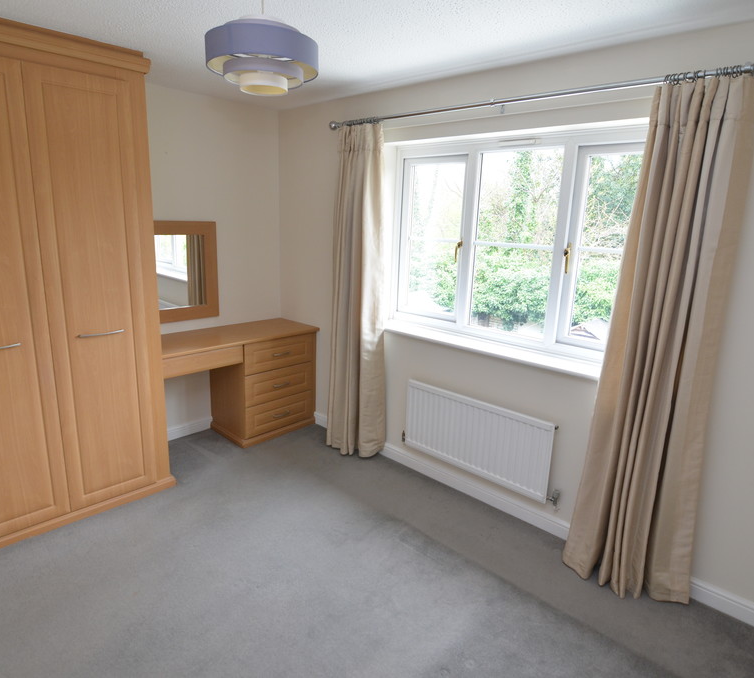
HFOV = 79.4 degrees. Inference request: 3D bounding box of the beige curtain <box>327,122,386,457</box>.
[{"bbox_3d":[-0.156,-0.264,3.119,0.463,2.229,0.188,14,17,39],"label":"beige curtain"}]

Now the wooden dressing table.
[{"bbox_3d":[-1.079,0.356,3.374,0.479,0.809,1.272,14,17,39],"label":"wooden dressing table"}]

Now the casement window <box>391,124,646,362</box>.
[{"bbox_3d":[0.754,-0.546,2.621,1.664,1.140,0.110,14,17,39],"label":"casement window"}]

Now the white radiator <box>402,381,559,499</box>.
[{"bbox_3d":[0.580,0.573,2.721,0.950,0.457,0.086,14,17,39],"label":"white radiator"}]

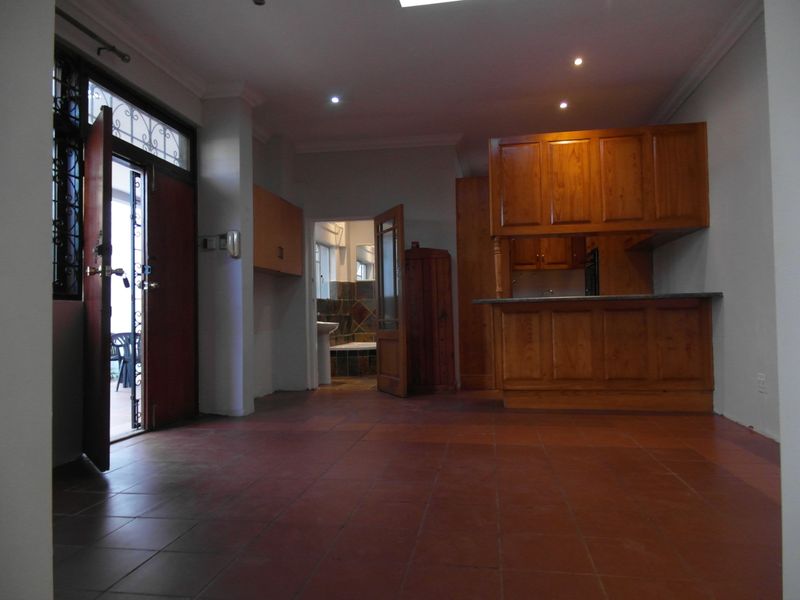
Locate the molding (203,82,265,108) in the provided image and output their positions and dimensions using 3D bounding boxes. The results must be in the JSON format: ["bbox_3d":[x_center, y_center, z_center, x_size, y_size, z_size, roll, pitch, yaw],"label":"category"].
[{"bbox_3d":[-1.517,-1.826,4.795,0.472,0.105,0.420,-1,-1,9],"label":"molding"}]

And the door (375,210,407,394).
[{"bbox_3d":[-0.107,0.010,5.784,0.042,2.013,0.742,0,-2,-22],"label":"door"}]

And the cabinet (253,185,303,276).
[{"bbox_3d":[-1.408,-0.679,5.558,0.350,0.761,1.312,-1,-1,9],"label":"cabinet"}]

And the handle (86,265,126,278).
[{"bbox_3d":[-1.726,-0.163,3.123,0.175,0.074,0.122,0,-2,-40],"label":"handle"}]

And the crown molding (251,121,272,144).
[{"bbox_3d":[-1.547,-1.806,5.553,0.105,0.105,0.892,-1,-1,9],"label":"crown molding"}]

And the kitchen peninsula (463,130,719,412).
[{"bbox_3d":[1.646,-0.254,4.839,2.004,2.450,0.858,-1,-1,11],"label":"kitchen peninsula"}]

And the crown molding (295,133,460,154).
[{"bbox_3d":[-0.265,-1.808,6.146,1.978,0.105,0.105,-1,-1,9],"label":"crown molding"}]

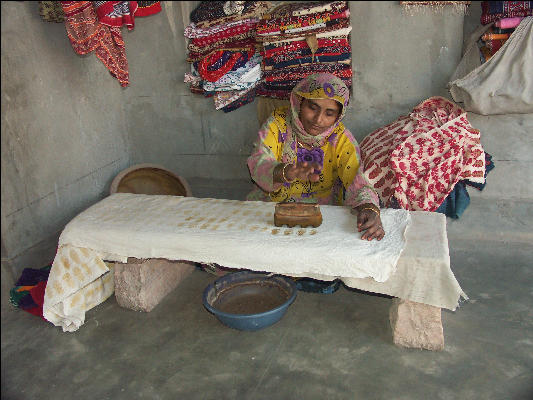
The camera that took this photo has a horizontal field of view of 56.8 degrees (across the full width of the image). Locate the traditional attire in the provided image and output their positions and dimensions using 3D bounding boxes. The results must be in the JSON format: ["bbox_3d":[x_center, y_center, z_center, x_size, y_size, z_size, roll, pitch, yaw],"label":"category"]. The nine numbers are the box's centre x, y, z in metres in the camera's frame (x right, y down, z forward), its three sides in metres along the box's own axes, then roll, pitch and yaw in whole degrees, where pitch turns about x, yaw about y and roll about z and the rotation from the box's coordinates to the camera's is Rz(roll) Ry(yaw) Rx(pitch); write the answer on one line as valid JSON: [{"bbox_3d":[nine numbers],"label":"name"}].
[{"bbox_3d":[0.207,-0.077,2.039,0.562,0.869,0.562,1,20,11],"label":"traditional attire"}]

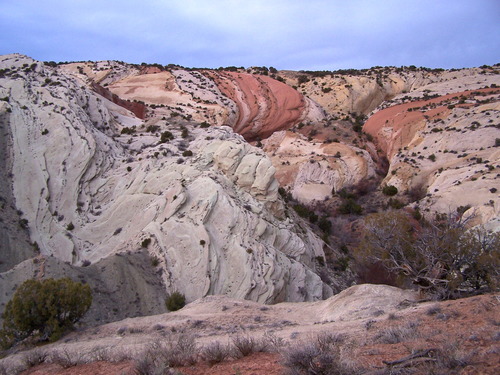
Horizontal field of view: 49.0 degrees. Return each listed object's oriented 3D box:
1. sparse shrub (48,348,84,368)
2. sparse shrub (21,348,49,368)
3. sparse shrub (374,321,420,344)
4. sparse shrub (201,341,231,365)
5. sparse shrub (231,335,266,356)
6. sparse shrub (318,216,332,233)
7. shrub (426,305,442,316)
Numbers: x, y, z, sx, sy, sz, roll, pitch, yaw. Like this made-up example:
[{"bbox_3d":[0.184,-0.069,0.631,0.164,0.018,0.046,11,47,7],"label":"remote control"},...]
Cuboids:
[{"bbox_3d":[-2.708,2.523,8.100,0.531,0.227,0.452,0,5,0],"label":"sparse shrub"},{"bbox_3d":[-3.243,2.586,8.300,0.393,0.252,0.334,0,5,0],"label":"sparse shrub"},{"bbox_3d":[2.553,2.510,9.500,0.796,0.314,0.677,0,5,0],"label":"sparse shrub"},{"bbox_3d":[-0.470,2.315,7.700,0.393,0.287,0.334,0,5,0],"label":"sparse shrub"},{"bbox_3d":[-0.007,2.360,8.200,0.508,0.264,0.432,0,5,0],"label":"sparse shrub"},{"bbox_3d":[11.692,5.730,85.000,2.168,2.478,1.843,0,5,0],"label":"sparse shrub"},{"bbox_3d":[4.538,3.025,13.500,0.394,0.245,0.334,0,5,0],"label":"shrub"}]

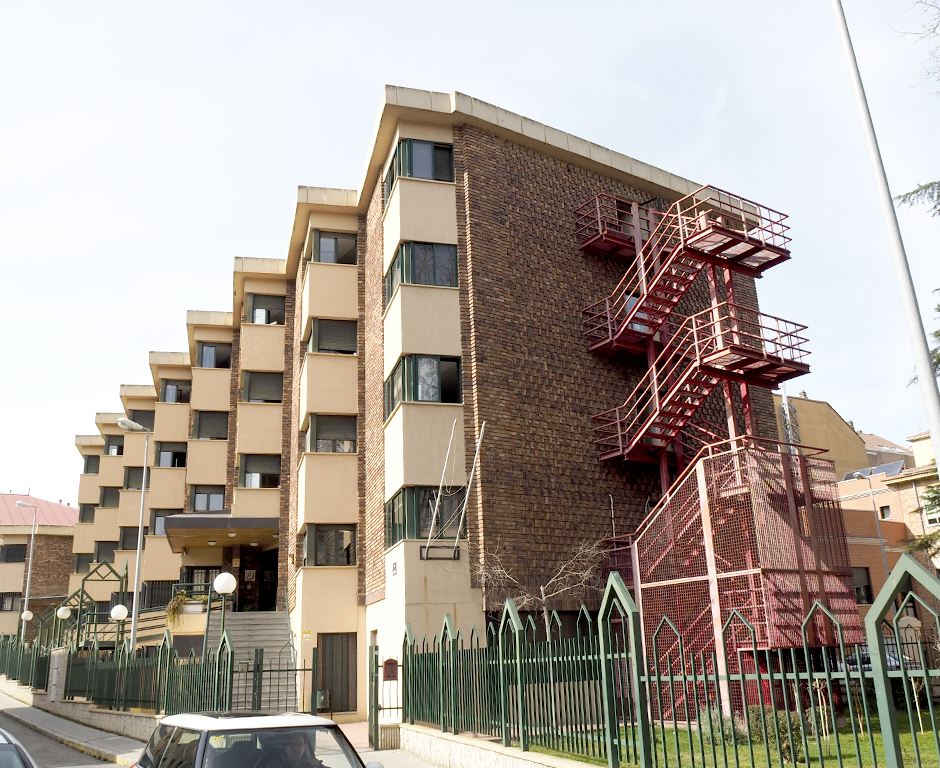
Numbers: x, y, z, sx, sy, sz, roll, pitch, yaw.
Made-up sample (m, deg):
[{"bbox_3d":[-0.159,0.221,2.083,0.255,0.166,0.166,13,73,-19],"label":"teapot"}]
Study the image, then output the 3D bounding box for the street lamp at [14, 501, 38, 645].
[{"bbox_3d":[-21.719,9.762,39.537,1.100,8.335,0.350,8,-20,-27],"label":"street lamp"}]

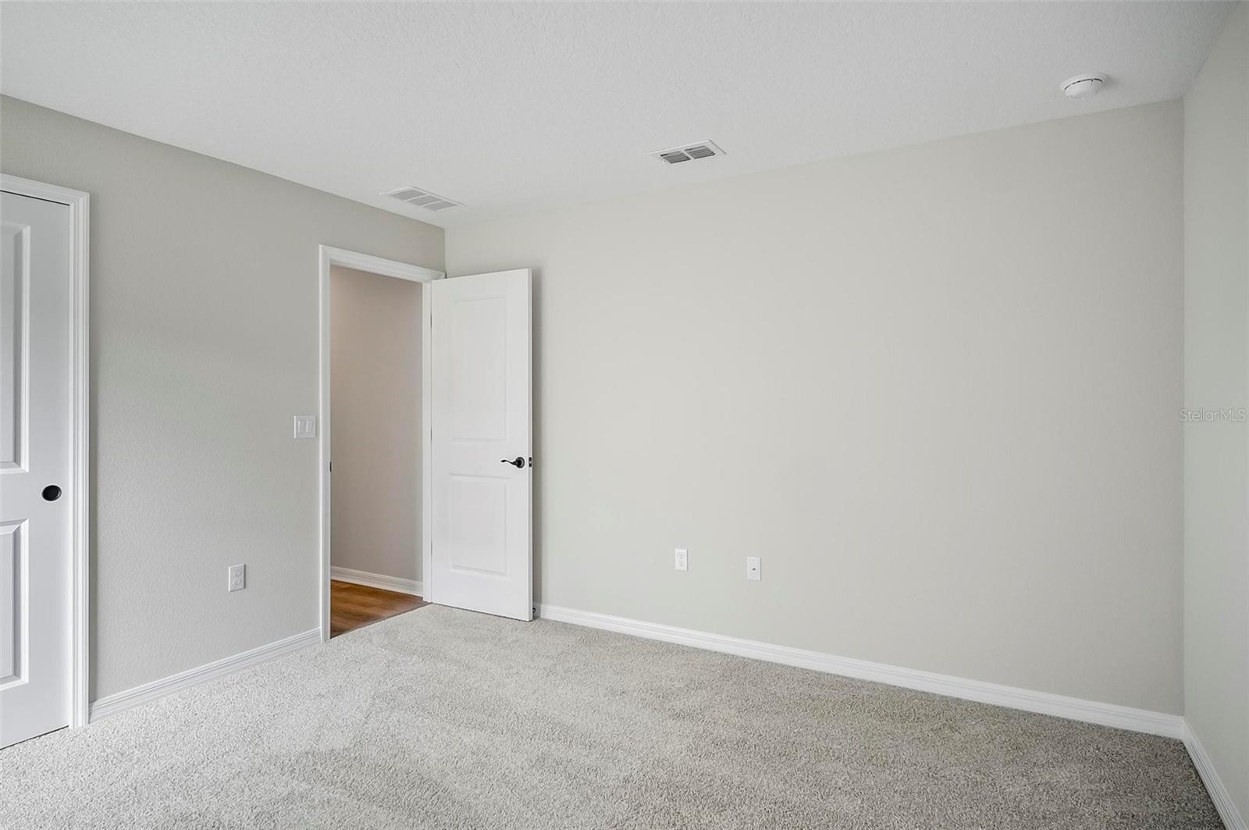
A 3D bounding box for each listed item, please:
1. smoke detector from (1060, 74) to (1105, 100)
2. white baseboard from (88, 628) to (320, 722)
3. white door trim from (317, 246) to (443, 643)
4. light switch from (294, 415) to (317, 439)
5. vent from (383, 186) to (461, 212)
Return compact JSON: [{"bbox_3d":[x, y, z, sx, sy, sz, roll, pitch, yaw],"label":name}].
[{"bbox_3d":[1.650,-1.173,2.367,0.132,0.040,0.132,0,1,30],"label":"smoke detector"},{"bbox_3d":[-1.871,1.182,3.080,0.016,0.088,1.028,0,1,30],"label":"white baseboard"},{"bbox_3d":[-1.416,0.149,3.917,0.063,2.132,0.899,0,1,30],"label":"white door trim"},{"bbox_3d":[-1.669,0.063,3.438,0.010,0.116,0.118,0,1,30],"label":"light switch"},{"bbox_3d":[-1.119,-1.185,3.673,0.254,0.020,0.390,0,1,30],"label":"vent"}]

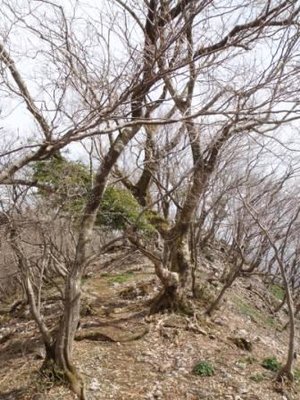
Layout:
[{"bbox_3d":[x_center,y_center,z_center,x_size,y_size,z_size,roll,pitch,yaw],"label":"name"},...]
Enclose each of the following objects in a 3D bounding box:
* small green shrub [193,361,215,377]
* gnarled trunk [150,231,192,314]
[{"bbox_3d":[0.571,1.797,3.450,0.230,0.145,0.220,0,-2,0],"label":"small green shrub"},{"bbox_3d":[0.372,1.255,5.600,0.720,1.440,0.620,0,-2,0],"label":"gnarled trunk"}]

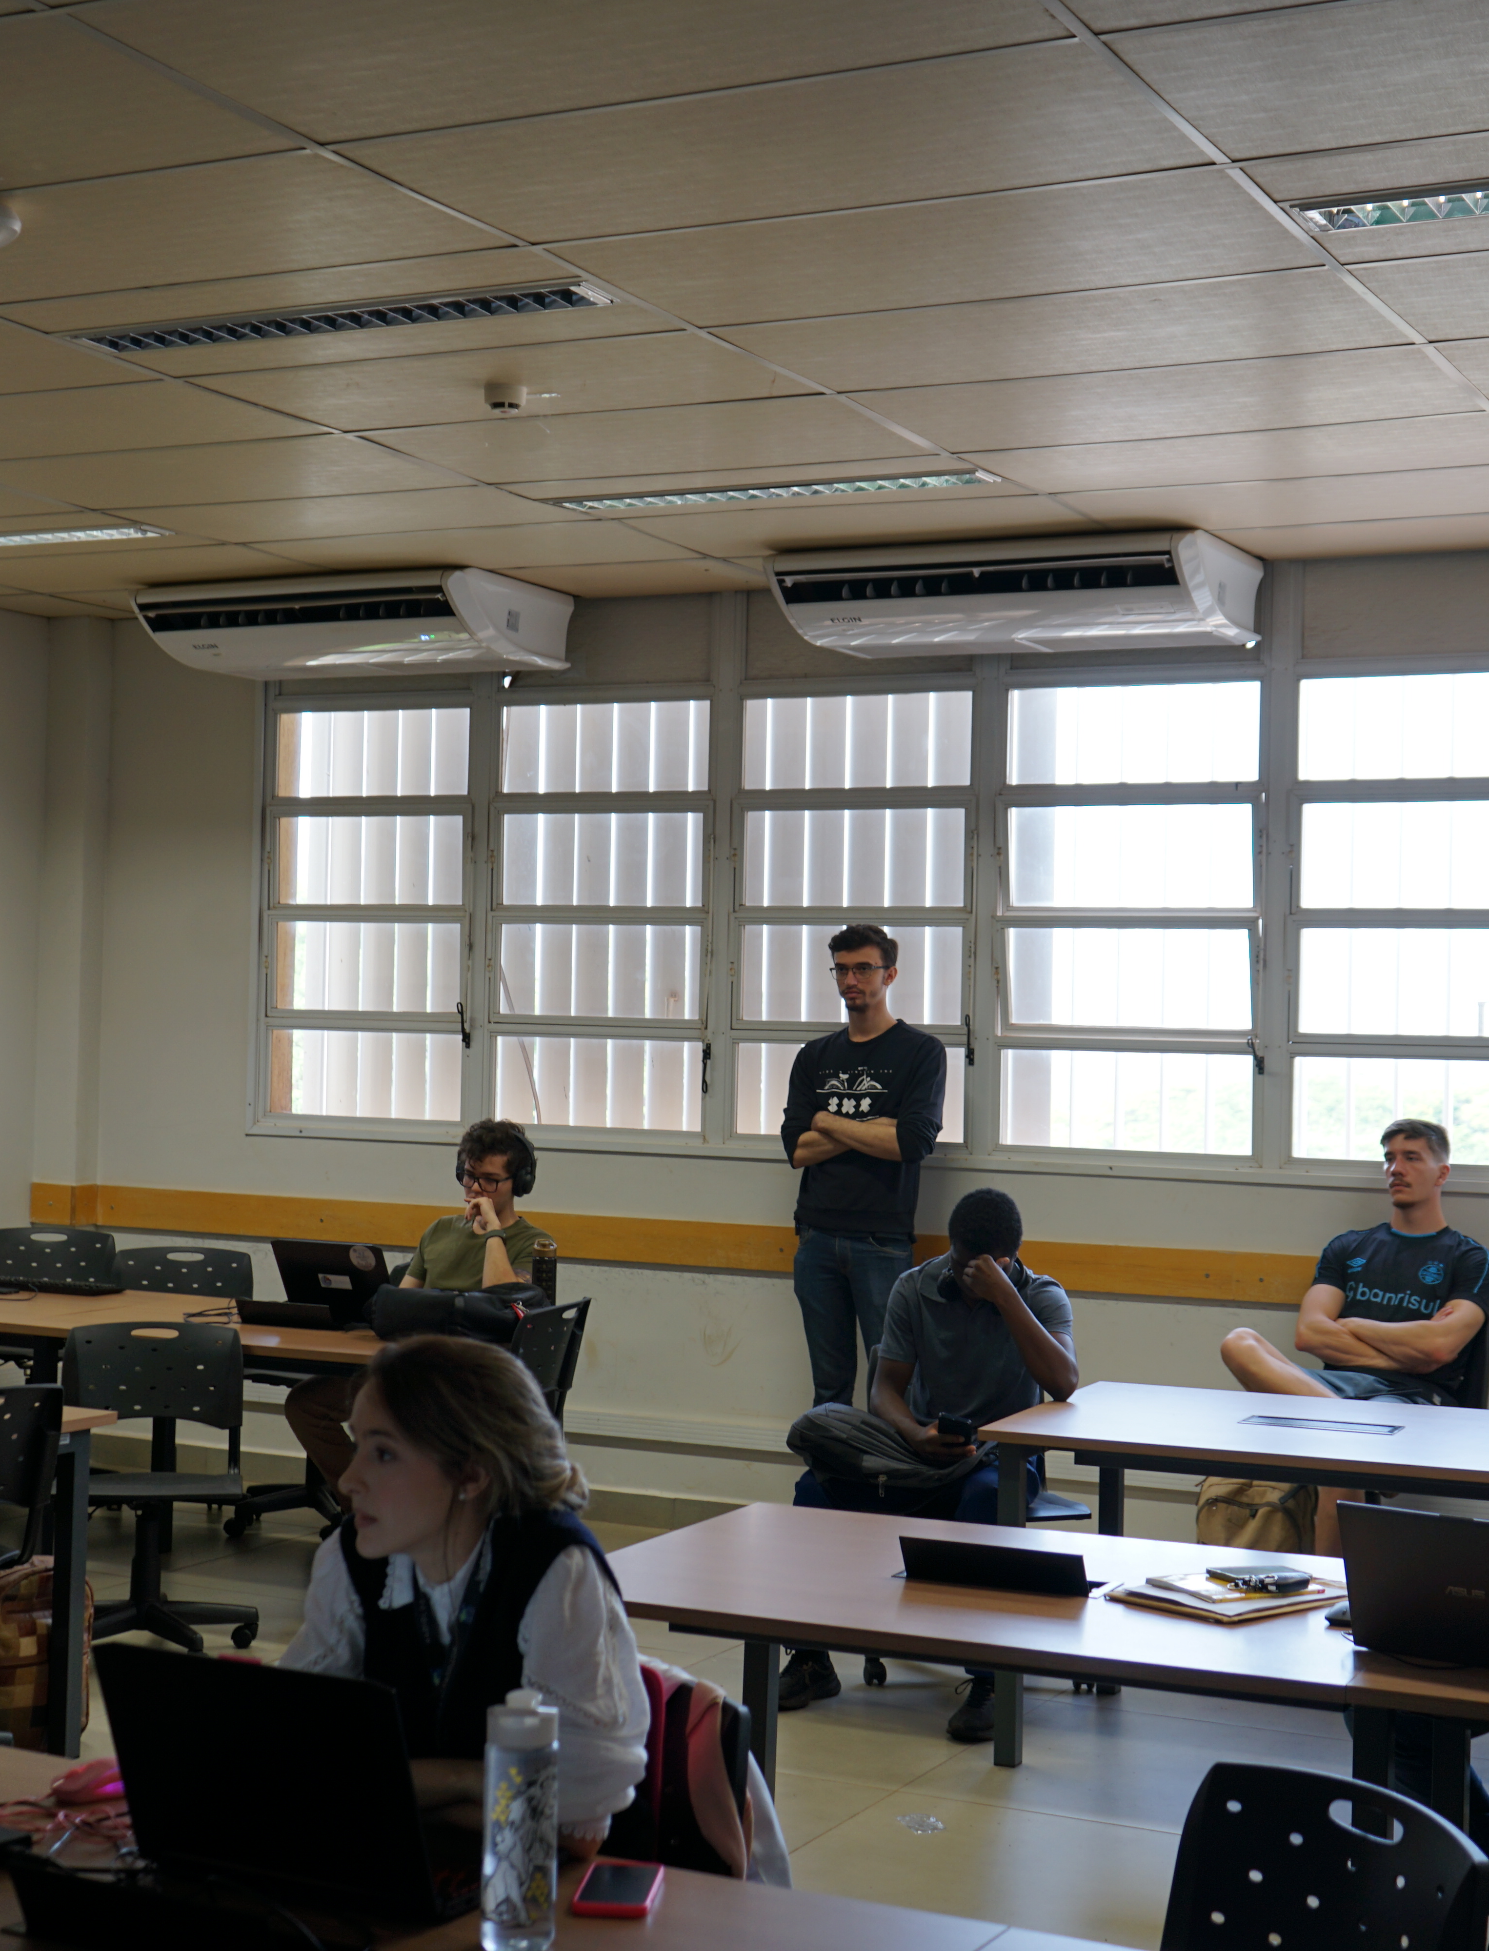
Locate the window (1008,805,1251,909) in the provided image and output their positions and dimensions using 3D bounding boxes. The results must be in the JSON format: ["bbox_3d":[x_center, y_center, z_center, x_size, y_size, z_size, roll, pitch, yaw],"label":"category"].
[{"bbox_3d":[1.139,-0.349,8.157,0.744,0.304,0.030,1,5,27],"label":"window"}]

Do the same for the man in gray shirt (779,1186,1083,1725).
[{"bbox_3d":[0.462,1.123,6.700,0.580,1.210,0.820,1,-1,19],"label":"man in gray shirt"}]

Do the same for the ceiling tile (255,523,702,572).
[{"bbox_3d":[-0.783,-1.250,8.067,1.240,0.030,0.603,1,-1,26],"label":"ceiling tile"}]

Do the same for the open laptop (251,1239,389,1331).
[{"bbox_3d":[-1.099,0.875,7.941,0.370,0.235,0.350,1,0,26],"label":"open laptop"}]

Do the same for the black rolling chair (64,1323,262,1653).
[{"bbox_3d":[-1.503,1.293,6.938,0.570,0.785,0.590,1,-1,-6],"label":"black rolling chair"}]

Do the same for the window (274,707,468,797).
[{"bbox_3d":[-1.255,-0.748,9.322,0.800,0.320,0.050,1,0,26],"label":"window"}]

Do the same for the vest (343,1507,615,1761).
[{"bbox_3d":[-0.302,0.812,3.130,0.330,0.420,0.230,1,9,14],"label":"vest"}]

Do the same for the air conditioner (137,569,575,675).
[{"bbox_3d":[-1.283,-1.100,8.873,1.300,0.240,0.630,1,-1,27],"label":"air conditioner"}]

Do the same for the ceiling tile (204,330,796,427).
[{"bbox_3d":[-0.510,-1.280,5.913,1.240,0.030,0.603,1,-1,26],"label":"ceiling tile"}]

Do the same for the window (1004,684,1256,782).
[{"bbox_3d":[1.132,-0.700,8.072,0.787,0.301,0.040,1,-1,26],"label":"window"}]

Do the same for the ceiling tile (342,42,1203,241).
[{"bbox_3d":[0.046,-1.266,4.224,1.240,0.020,0.620,1,-1,27],"label":"ceiling tile"}]

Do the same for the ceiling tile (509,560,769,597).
[{"bbox_3d":[-0.522,-1.239,8.639,1.240,0.020,0.584,1,-1,27],"label":"ceiling tile"}]

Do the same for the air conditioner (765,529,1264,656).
[{"bbox_3d":[0.775,-1.079,7.968,1.280,0.237,0.599,1,-1,27],"label":"air conditioner"}]

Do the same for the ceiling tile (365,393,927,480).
[{"bbox_3d":[-0.230,-1.252,6.449,1.240,0.020,0.620,1,-1,27],"label":"ceiling tile"}]

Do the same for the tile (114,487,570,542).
[{"bbox_3d":[-1.068,-1.265,7.529,1.240,0.030,0.603,1,-1,26],"label":"tile"}]

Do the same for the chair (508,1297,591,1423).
[{"bbox_3d":[-0.759,1.306,7.537,0.600,0.860,0.580,1,0,26],"label":"chair"}]

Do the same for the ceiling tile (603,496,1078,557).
[{"bbox_3d":[0.323,-1.232,7.552,1.250,0.020,0.620,1,0,26],"label":"ceiling tile"}]

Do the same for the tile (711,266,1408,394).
[{"bbox_3d":[0.615,-1.242,5.318,1.250,0.020,0.620,1,0,26],"label":"tile"}]

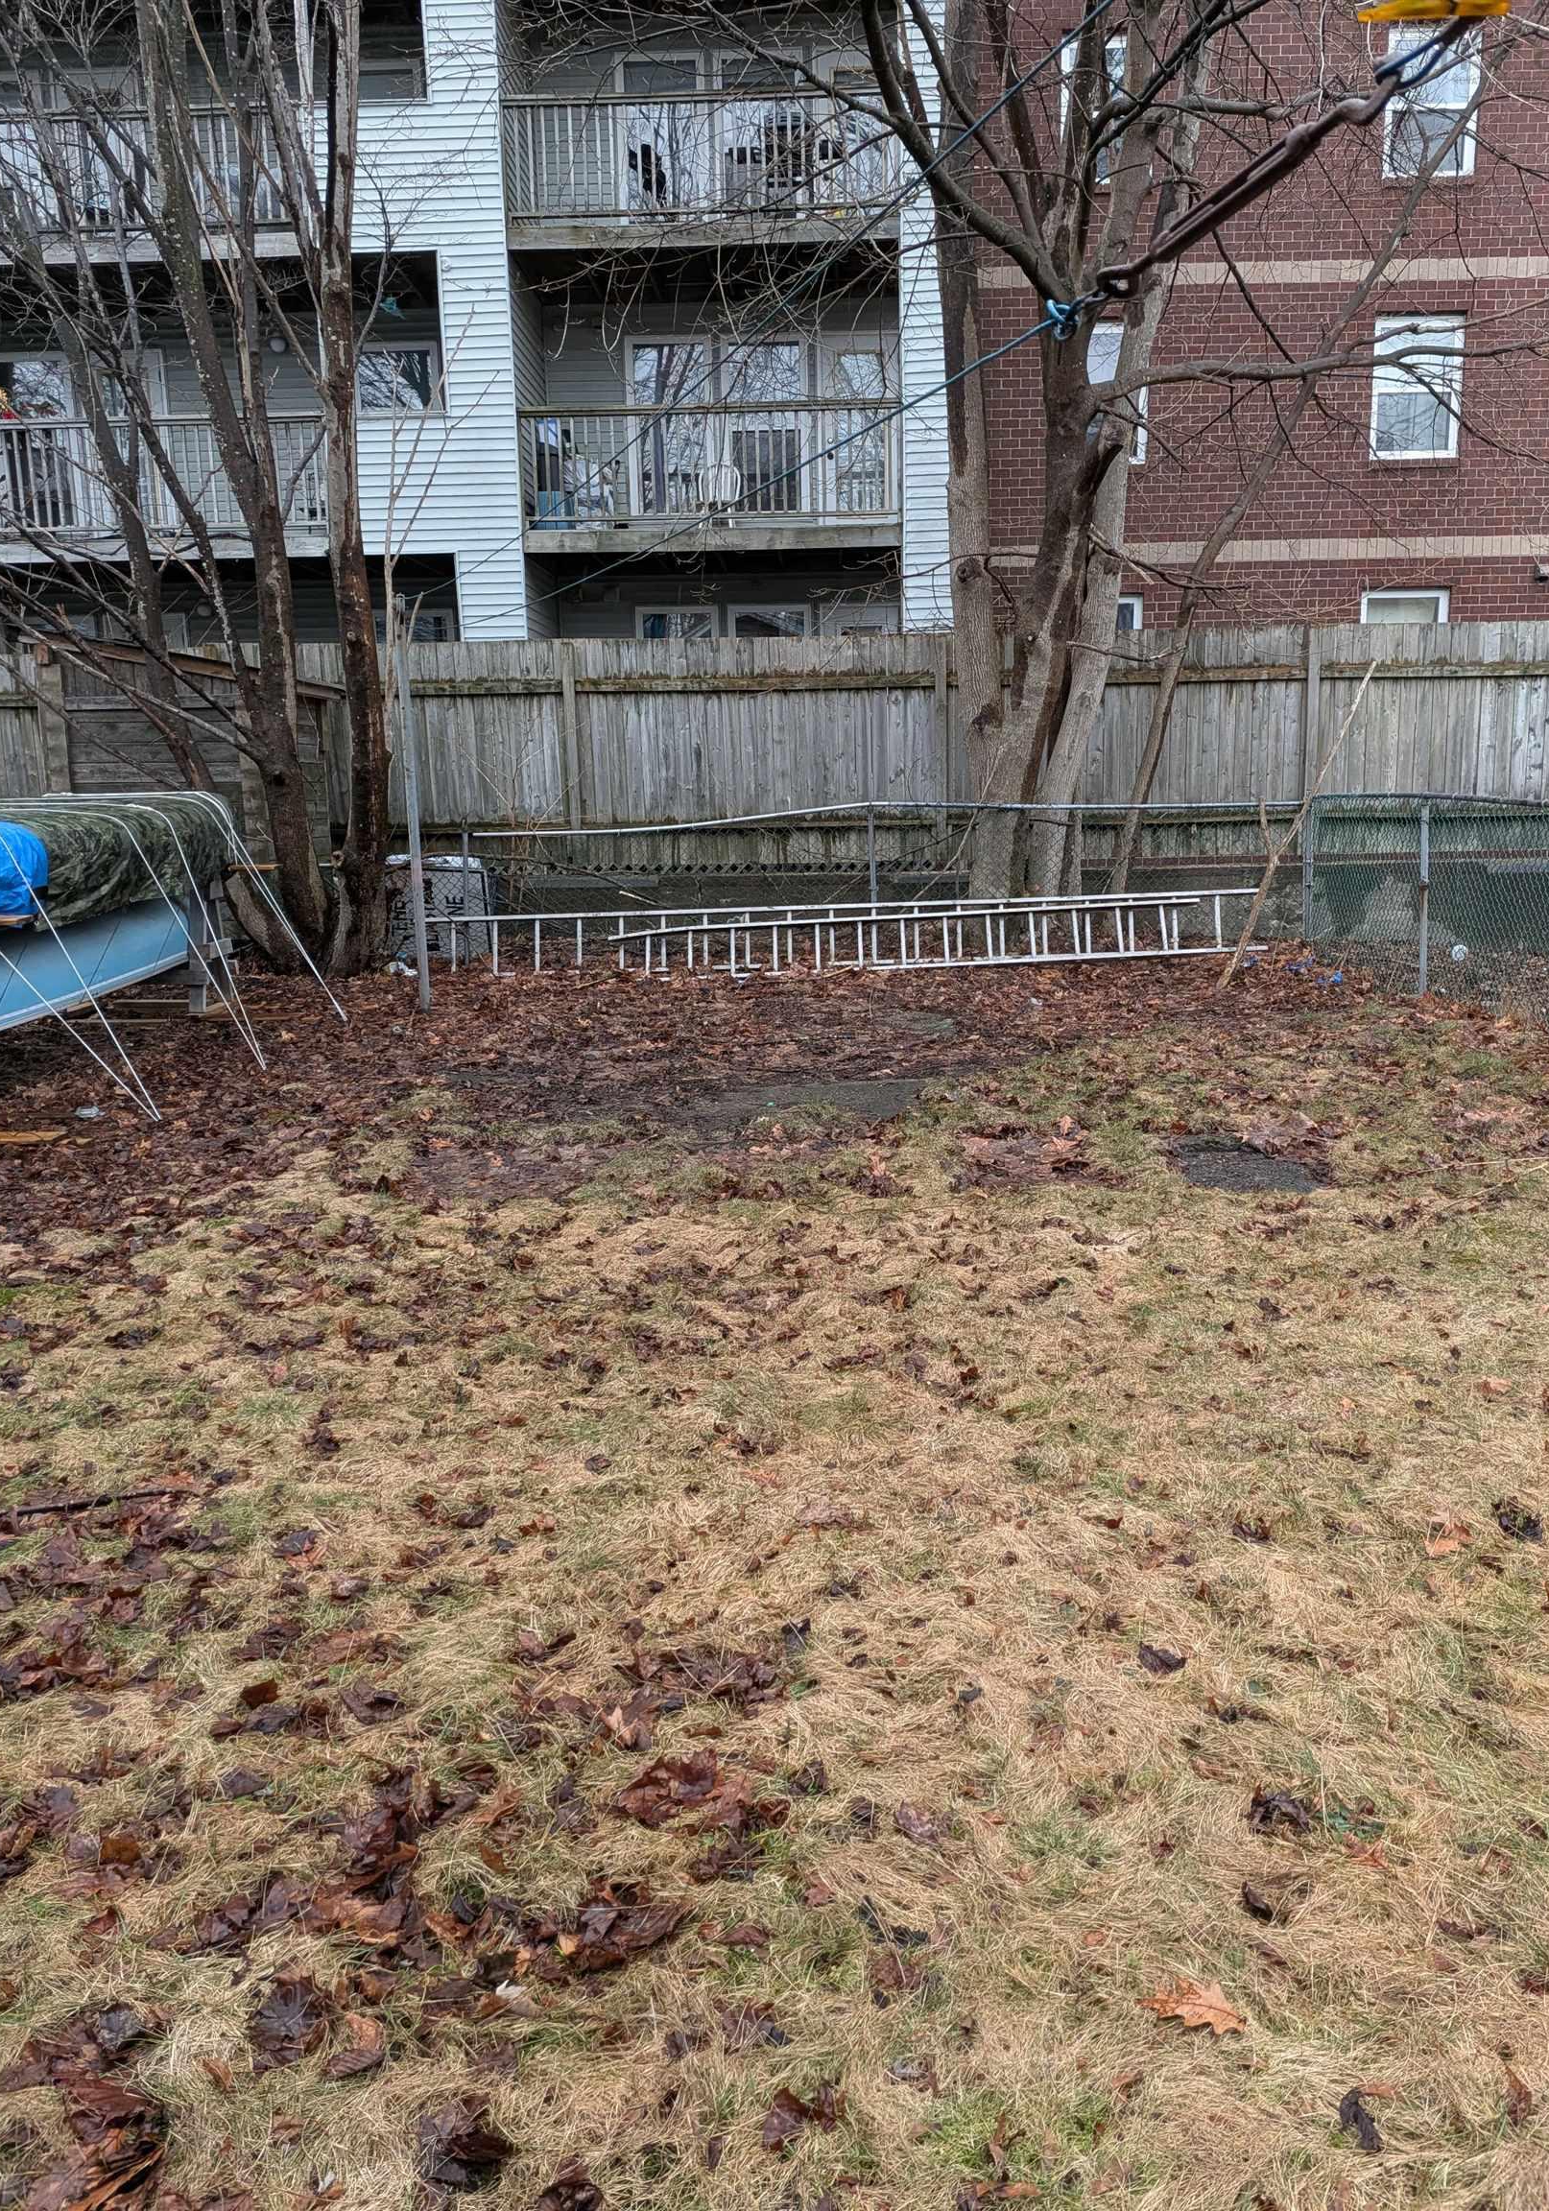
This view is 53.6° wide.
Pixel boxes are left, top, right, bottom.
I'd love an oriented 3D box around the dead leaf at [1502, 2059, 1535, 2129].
[{"bbox_3d":[0.815,1.084,1.680,0.030,0.025,0.079,3,12,19],"label":"dead leaf"}]

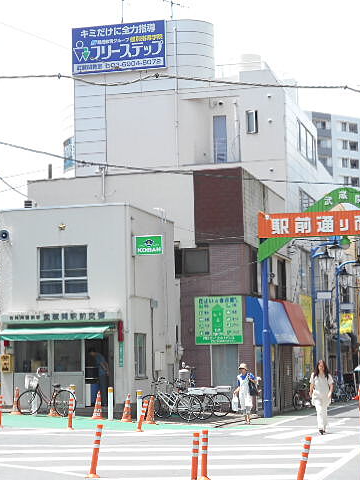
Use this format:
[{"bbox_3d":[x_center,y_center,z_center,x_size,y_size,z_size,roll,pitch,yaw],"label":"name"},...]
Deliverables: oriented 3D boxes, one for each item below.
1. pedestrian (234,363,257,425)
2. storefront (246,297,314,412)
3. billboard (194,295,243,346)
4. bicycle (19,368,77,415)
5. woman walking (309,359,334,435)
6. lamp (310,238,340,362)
[{"bbox_3d":[1.609,3.768,29.870,0.540,1.483,0.400,-2,-6,12],"label":"pedestrian"},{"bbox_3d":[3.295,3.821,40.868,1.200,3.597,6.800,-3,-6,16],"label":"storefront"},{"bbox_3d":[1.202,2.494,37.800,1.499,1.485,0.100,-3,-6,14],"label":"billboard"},{"bbox_3d":[-3.629,4.168,33.359,1.740,1.200,0.560,-3,-6,20],"label":"bicycle"},{"bbox_3d":[3.009,3.353,26.075,0.520,1.591,0.380,-1,-5,2],"label":"woman walking"},{"bbox_3d":[5.548,2.939,46.173,1.120,6.023,0.600,-3,-6,14],"label":"lamp"}]

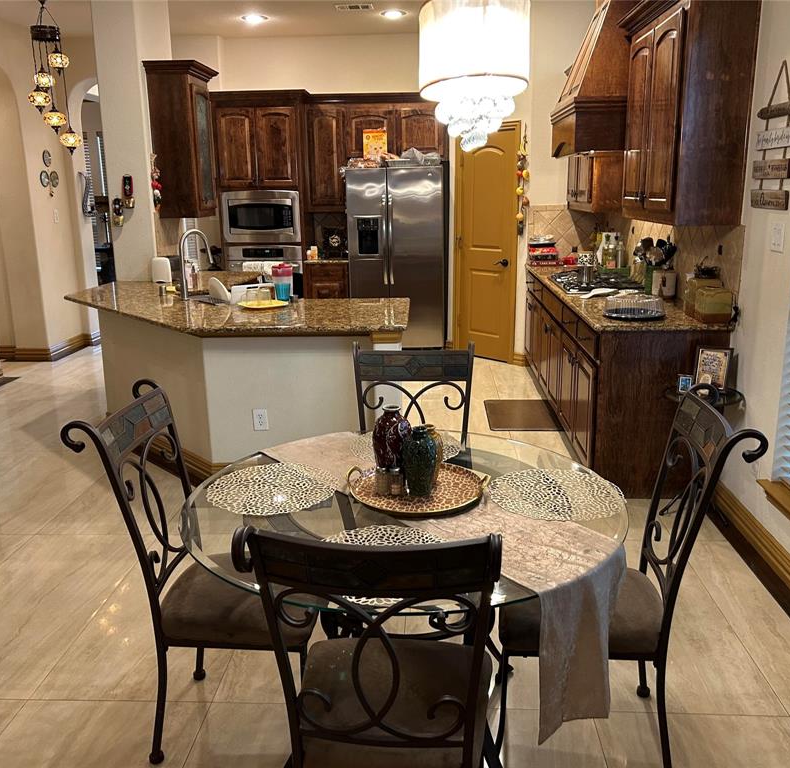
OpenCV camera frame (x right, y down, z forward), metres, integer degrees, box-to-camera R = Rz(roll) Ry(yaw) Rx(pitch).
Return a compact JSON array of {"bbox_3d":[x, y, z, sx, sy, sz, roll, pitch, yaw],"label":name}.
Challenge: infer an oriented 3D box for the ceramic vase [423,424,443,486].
[{"bbox_3d":[0.099,0.211,2.258,0.085,0.180,0.085,0,14,4],"label":"ceramic vase"}]

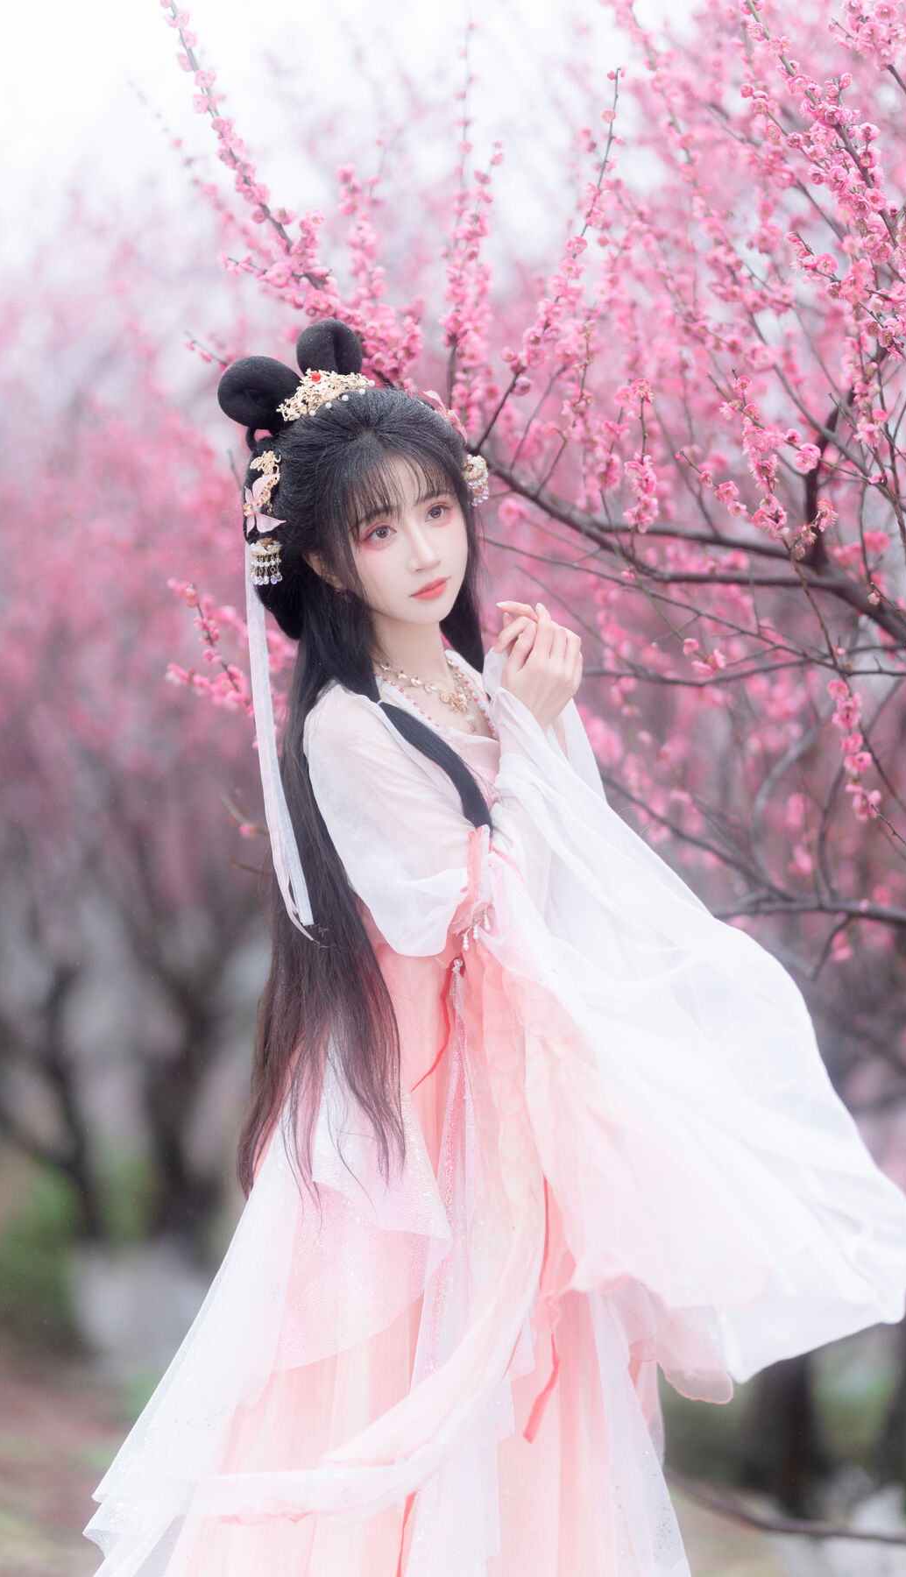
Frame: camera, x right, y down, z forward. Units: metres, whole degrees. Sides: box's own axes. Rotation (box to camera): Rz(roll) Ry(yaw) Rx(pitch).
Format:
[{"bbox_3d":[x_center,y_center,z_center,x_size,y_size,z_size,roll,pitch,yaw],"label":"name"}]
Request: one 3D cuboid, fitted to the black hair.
[{"bbox_3d":[-0.080,-0.028,3.500,0.250,0.820,0.290,0,0,-40],"label":"black hair"}]

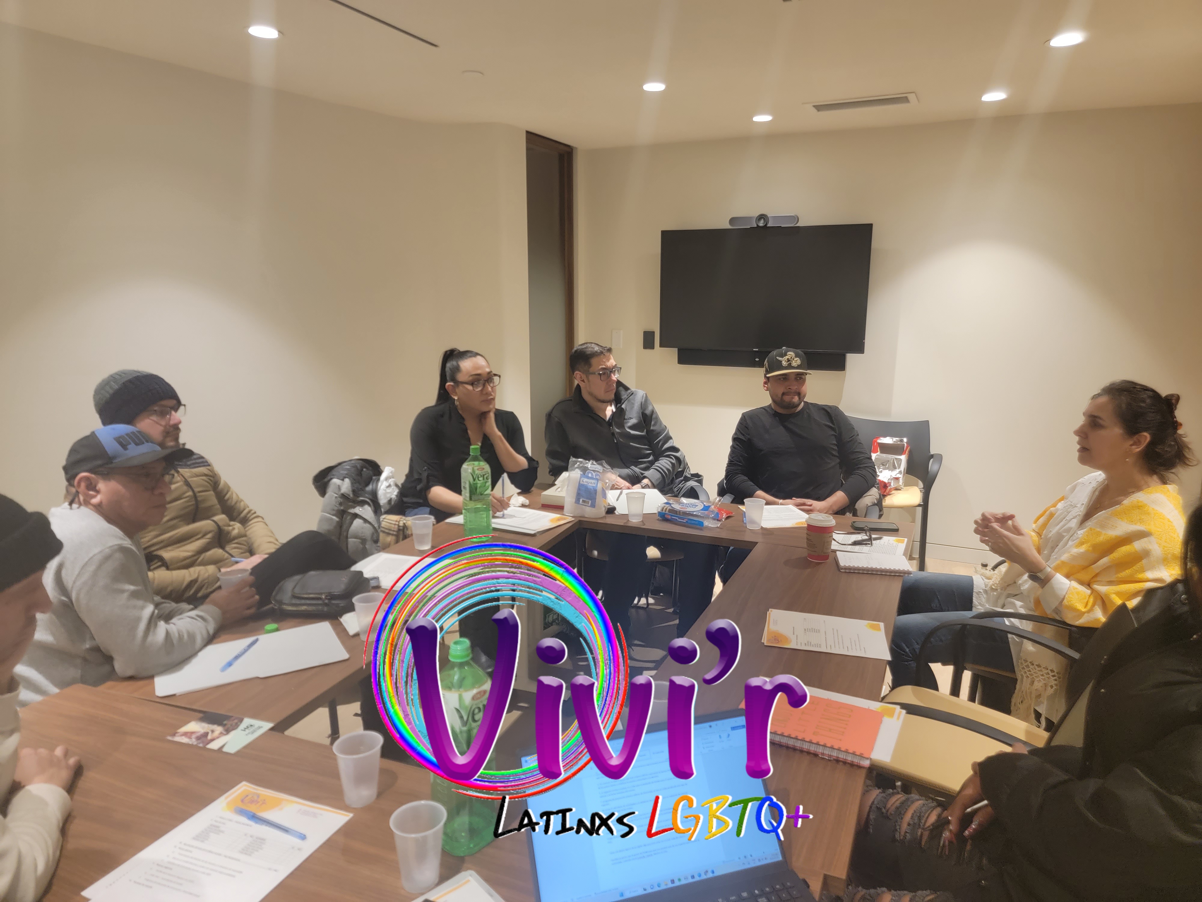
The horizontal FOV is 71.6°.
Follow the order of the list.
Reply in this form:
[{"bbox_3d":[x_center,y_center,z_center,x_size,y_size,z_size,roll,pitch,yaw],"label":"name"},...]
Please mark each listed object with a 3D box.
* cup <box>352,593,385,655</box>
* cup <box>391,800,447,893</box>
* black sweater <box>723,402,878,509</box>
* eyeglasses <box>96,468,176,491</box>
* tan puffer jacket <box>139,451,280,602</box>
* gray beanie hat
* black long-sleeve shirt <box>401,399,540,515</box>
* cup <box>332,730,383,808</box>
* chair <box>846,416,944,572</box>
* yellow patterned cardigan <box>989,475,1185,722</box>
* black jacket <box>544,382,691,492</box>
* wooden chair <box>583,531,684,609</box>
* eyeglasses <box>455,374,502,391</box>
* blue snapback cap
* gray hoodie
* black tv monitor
[{"bbox_3d":[-0.541,0.391,1.942,0.074,0.096,0.074,0,11,0],"label":"cup"},{"bbox_3d":[-0.244,0.535,1.117,0.073,0.095,0.073,0,11,0],"label":"cup"},{"bbox_3d":[0.784,0.117,3.337,0.600,0.580,0.500,2,11,8],"label":"black sweater"},{"bbox_3d":[-1.014,0.061,1.780,0.145,0.045,0.142,1,3,3],"label":"eyeglasses"},{"bbox_3d":[-1.197,0.291,2.424,0.470,0.610,0.560,4,11,20],"label":"tan puffer jacket"},{"bbox_3d":[-1.393,-0.153,2.500,0.240,0.195,0.200,-13,8,12],"label":"gray beanie hat"},{"bbox_3d":[-0.520,0.035,3.240,0.480,0.490,0.360,-7,13,-34],"label":"black long-sleeve shirt"},{"bbox_3d":[-0.377,0.501,1.304,0.075,0.093,0.075,0,11,0],"label":"cup"},{"bbox_3d":[1.534,0.261,4.598,0.600,0.840,0.570,5,11,22],"label":"chair"},{"bbox_3d":[1.280,0.383,2.200,0.430,0.570,0.490,3,11,16],"label":"yellow patterned cardigan"},{"bbox_3d":[0.070,0.054,3.500,0.600,0.640,0.480,-2,11,-13],"label":"black jacket"},{"bbox_3d":[0.137,0.420,3.727,0.600,0.840,0.570,-1,11,-4],"label":"wooden chair"},{"bbox_3d":[-0.478,-0.265,3.140,0.142,0.045,0.140,9,26,41],"label":"eyeglasses"},{"bbox_3d":[-1.039,0.007,1.823,0.260,0.127,0.170,-9,12,-6],"label":"blue snapback cap"},{"bbox_3d":[-1.080,0.405,1.870,0.430,0.570,0.480,-6,12,-30],"label":"gray hoodie"},{"bbox_3d":[0.943,-0.950,4.919,1.235,0.712,0.066,5,12,24],"label":"black tv monitor"}]

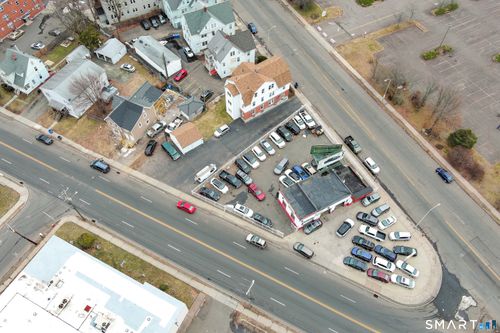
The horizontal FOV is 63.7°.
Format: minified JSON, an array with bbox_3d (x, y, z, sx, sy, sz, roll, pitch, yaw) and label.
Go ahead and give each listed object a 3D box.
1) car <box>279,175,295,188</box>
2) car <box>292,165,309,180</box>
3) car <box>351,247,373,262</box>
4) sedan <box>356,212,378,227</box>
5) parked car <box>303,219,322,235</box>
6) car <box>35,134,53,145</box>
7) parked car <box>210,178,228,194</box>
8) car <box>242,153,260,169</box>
[{"bbox_3d":[8.883,3.896,95.903,4.650,1.500,1.820,38,65,21],"label":"car"},{"bbox_3d":[12.126,1.377,97.419,1.850,1.600,4.550,-37,64,-21],"label":"car"},{"bbox_3d":[24.196,18.810,86.978,4.400,1.430,1.750,24,59,16],"label":"car"},{"bbox_3d":[27.183,12.144,92.838,4.850,1.470,1.840,26,60,16],"label":"sedan"},{"bbox_3d":[14.085,13.506,89.725,4.590,1.480,1.818,-28,59,-19],"label":"parked car"},{"bbox_3d":[-52.932,-7.058,103.700,4.590,1.450,1.818,20,57,13],"label":"car"},{"bbox_3d":[-7.509,4.680,97.991,4.650,1.480,1.810,34,63,21],"label":"parked car"},{"bbox_3d":[0.217,-1.415,100.811,4.450,1.620,1.800,39,63,23],"label":"car"}]

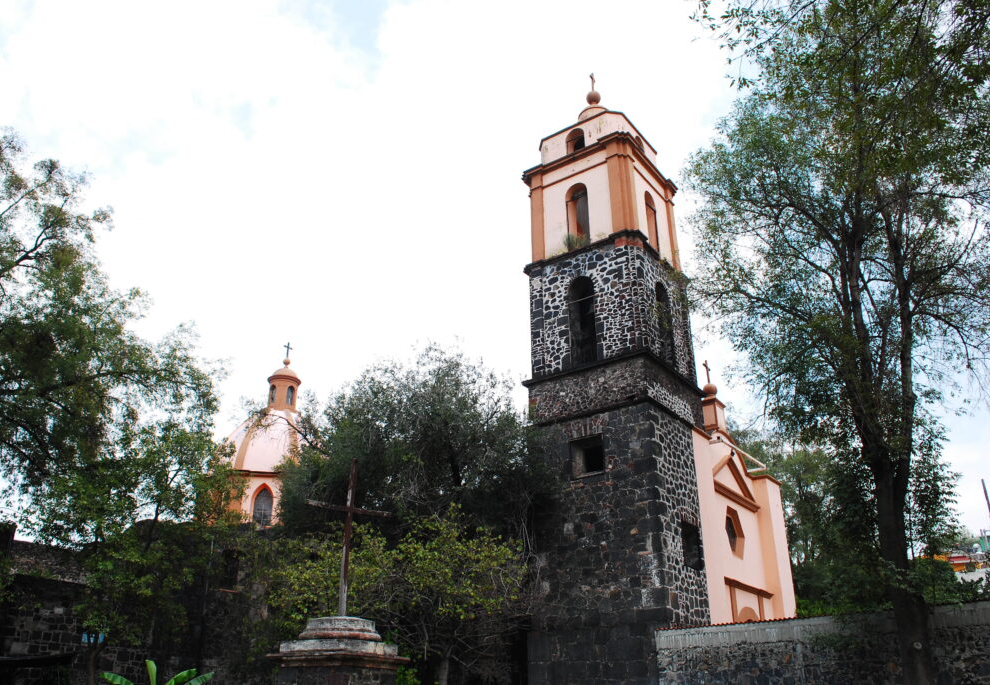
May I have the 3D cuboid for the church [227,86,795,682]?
[{"bbox_3d":[-5.113,5.322,40.883,35.230,27.340,13.130,-16,-30,33],"label":"church"}]

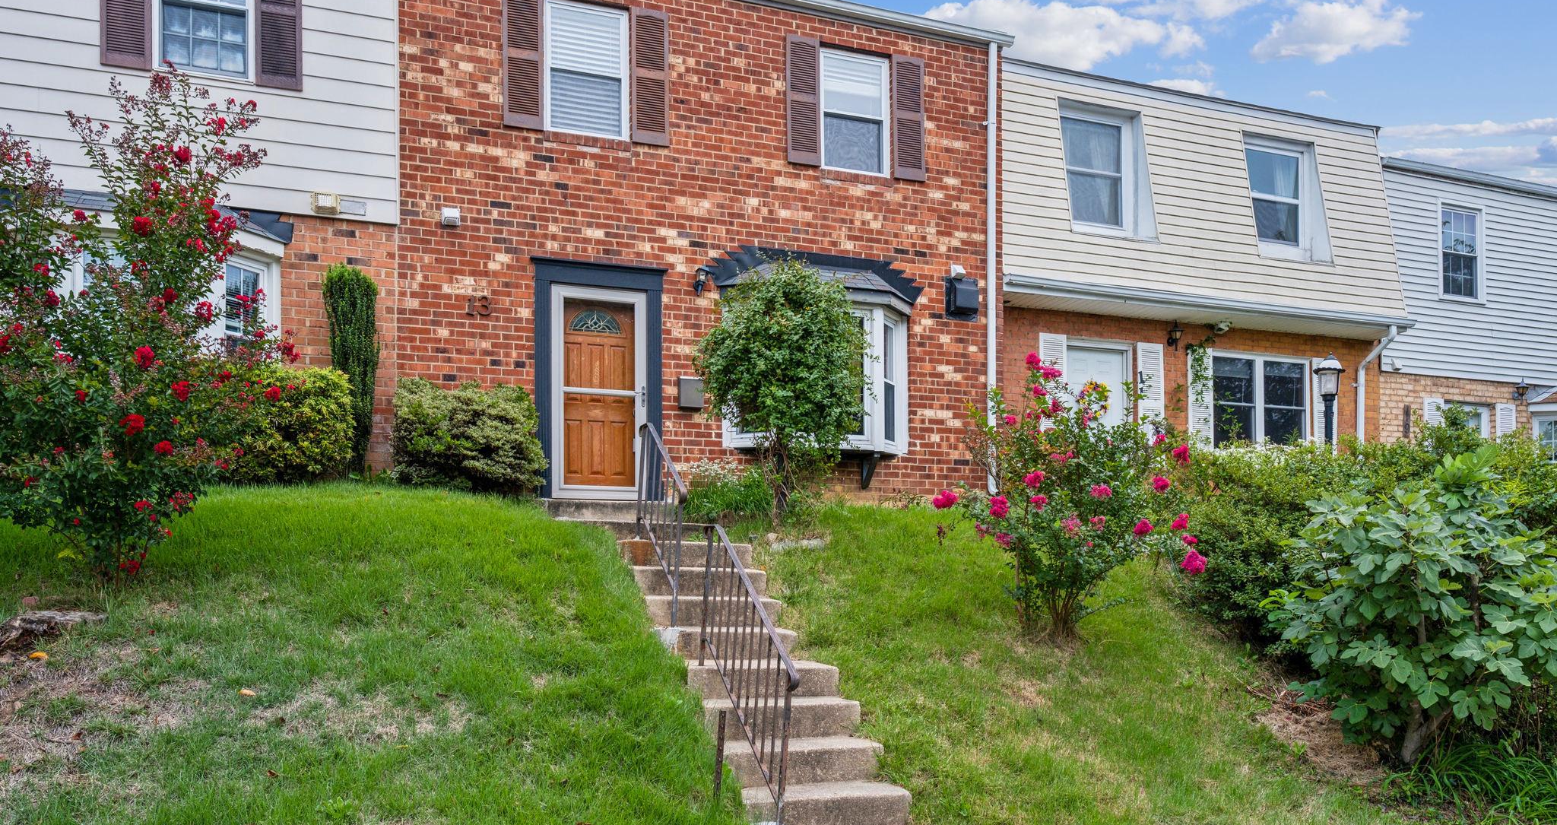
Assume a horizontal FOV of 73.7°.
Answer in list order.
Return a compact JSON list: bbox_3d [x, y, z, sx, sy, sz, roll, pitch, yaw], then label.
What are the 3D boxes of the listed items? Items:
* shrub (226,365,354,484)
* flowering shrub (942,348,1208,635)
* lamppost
[{"bbox_3d":[-4.041,0.120,8.500,1.100,1.000,1.000,2,-4,-19],"label":"shrub"},{"bbox_3d":[2.134,0.624,7.600,1.850,2.050,1.750,2,-4,-19],"label":"flowering shrub"},{"bbox_3d":[5.185,0.435,9.730,0.290,2.000,0.290,2,-4,-19],"label":"lamppost"}]

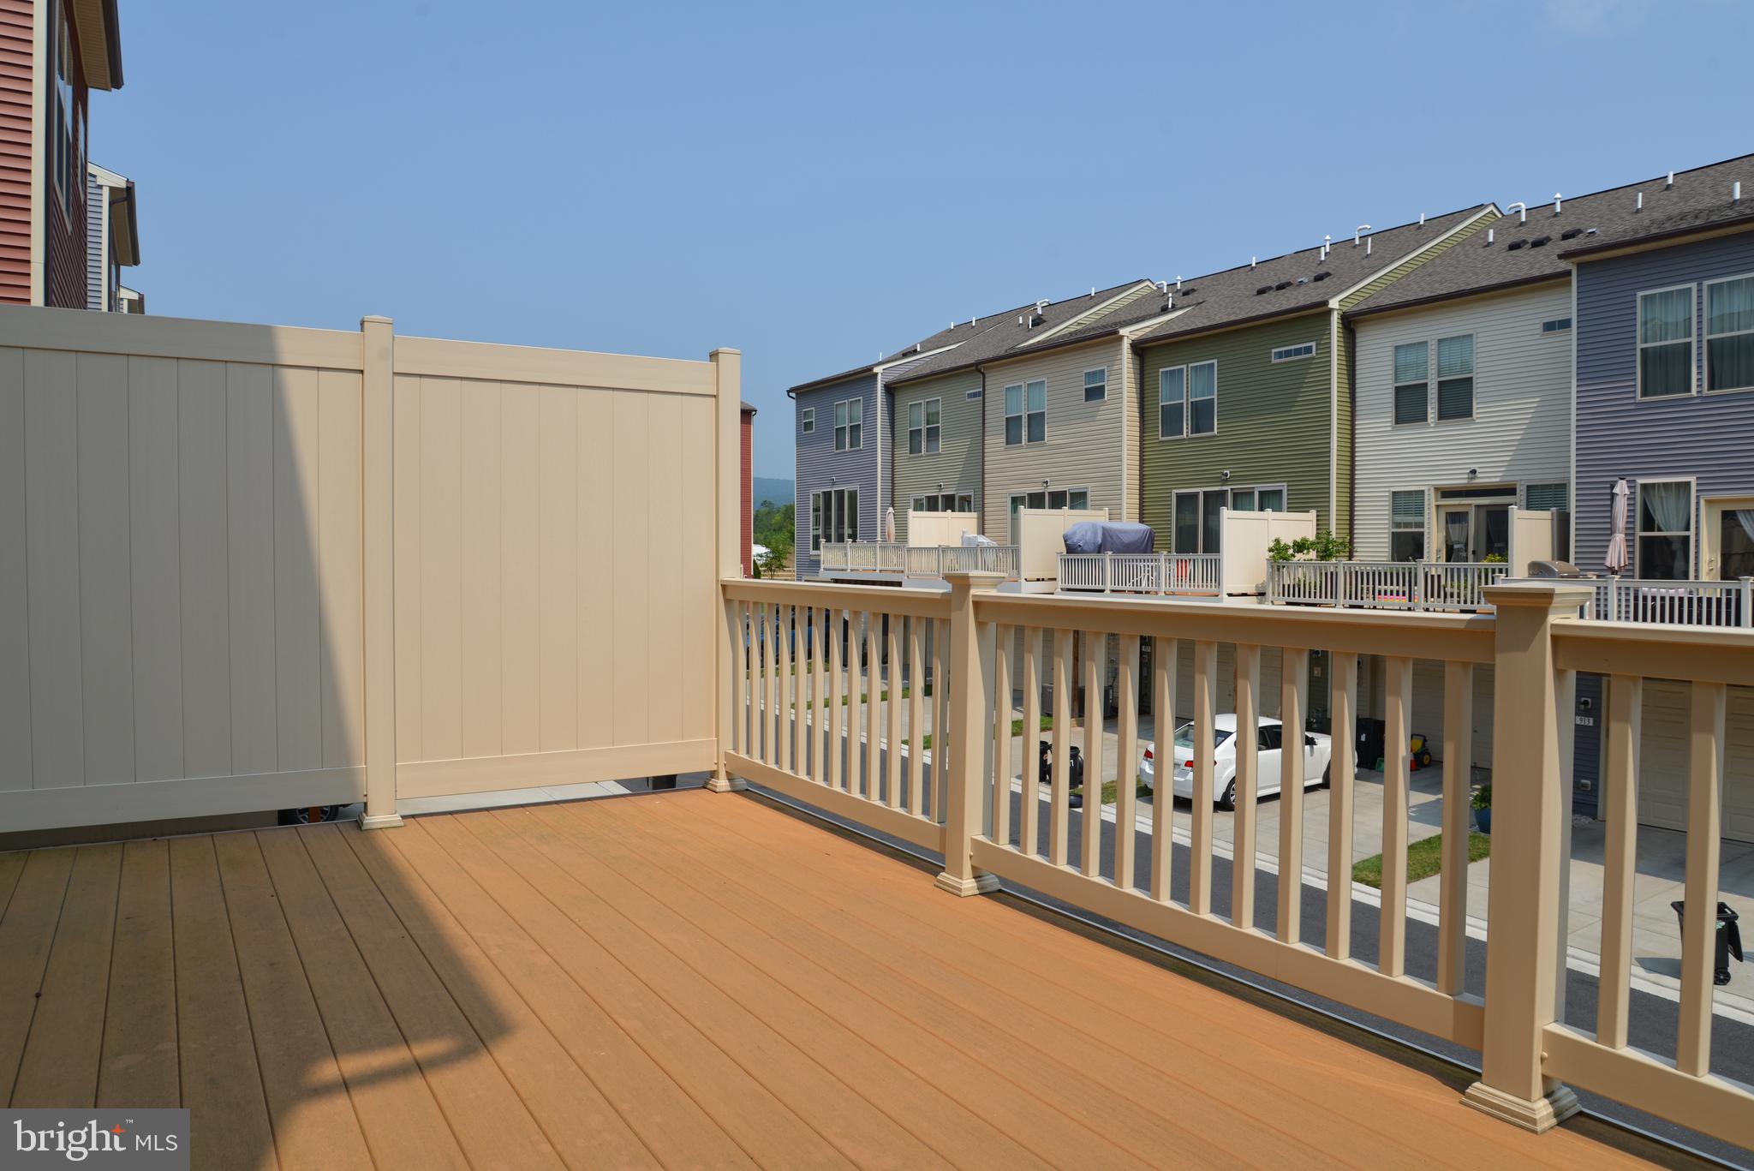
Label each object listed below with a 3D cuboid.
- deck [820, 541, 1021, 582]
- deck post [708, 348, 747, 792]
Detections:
[{"bbox_3d":[2.133,-0.661,35.345,3.000,1.400,10.506,-1,2,-32],"label":"deck"},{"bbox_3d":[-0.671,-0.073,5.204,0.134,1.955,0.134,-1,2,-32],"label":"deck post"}]

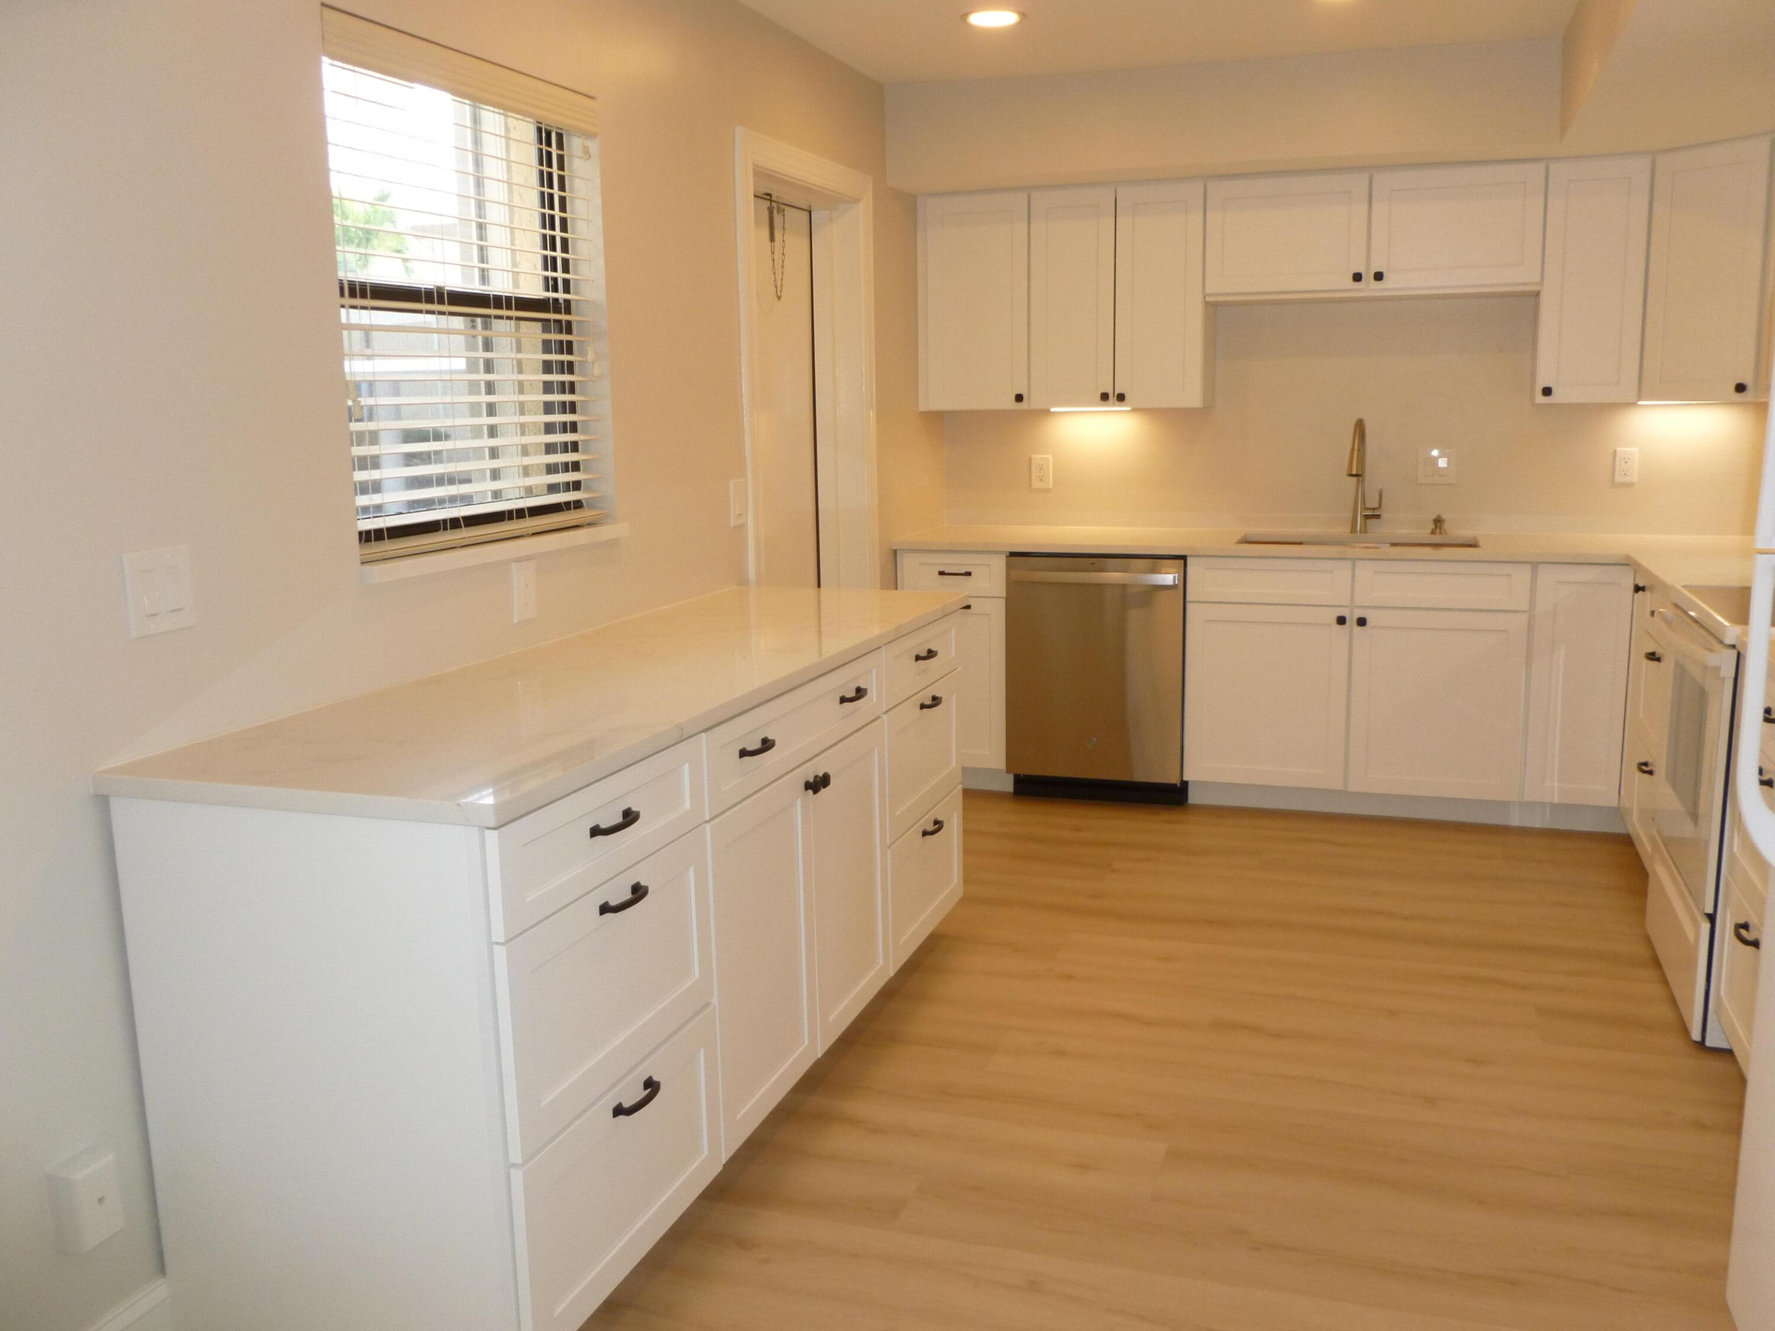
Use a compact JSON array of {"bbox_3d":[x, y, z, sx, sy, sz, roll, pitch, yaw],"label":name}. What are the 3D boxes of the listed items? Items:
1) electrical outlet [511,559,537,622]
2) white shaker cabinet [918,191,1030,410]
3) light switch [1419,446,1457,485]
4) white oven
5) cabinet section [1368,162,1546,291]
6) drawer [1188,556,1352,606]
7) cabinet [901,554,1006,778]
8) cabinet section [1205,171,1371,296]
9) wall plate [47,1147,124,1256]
[{"bbox_3d":[-0.737,-0.151,2.918,0.010,0.119,0.077,2,10,19],"label":"electrical outlet"},{"bbox_3d":[0.356,-1.320,5.279,0.405,0.757,0.325,2,11,17],"label":"white shaker cabinet"},{"bbox_3d":[1.923,-0.695,5.021,0.126,0.124,0.010,2,10,19],"label":"light switch"},{"bbox_3d":[2.147,0.316,3.276,0.660,0.930,0.760,3,11,20],"label":"white oven"},{"bbox_3d":[1.866,-1.426,4.724,0.509,0.358,0.325,3,11,20],"label":"cabinet section"},{"bbox_3d":[1.321,-0.314,4.915,0.520,0.154,0.450,2,10,19],"label":"drawer"},{"bbox_3d":[0.336,-0.063,5.394,0.390,0.786,0.610,2,10,19],"label":"cabinet"},{"bbox_3d":[1.374,-1.449,4.899,0.517,0.358,0.325,3,11,20],"label":"cabinet section"},{"bbox_3d":[-1.087,0.725,1.947,0.053,0.112,0.066,2,10,19],"label":"wall plate"}]

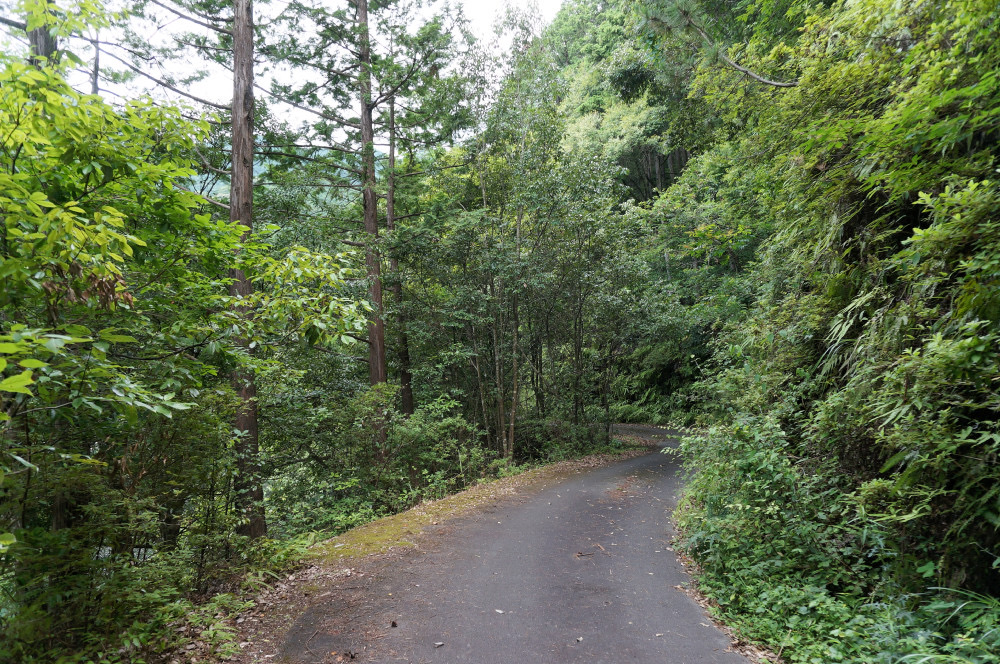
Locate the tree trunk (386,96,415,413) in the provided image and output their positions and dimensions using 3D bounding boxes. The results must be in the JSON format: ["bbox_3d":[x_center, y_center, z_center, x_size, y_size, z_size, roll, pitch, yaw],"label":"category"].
[{"bbox_3d":[-2.038,-1.450,13.500,0.310,6.900,0.280,-3,-2,0],"label":"tree trunk"}]

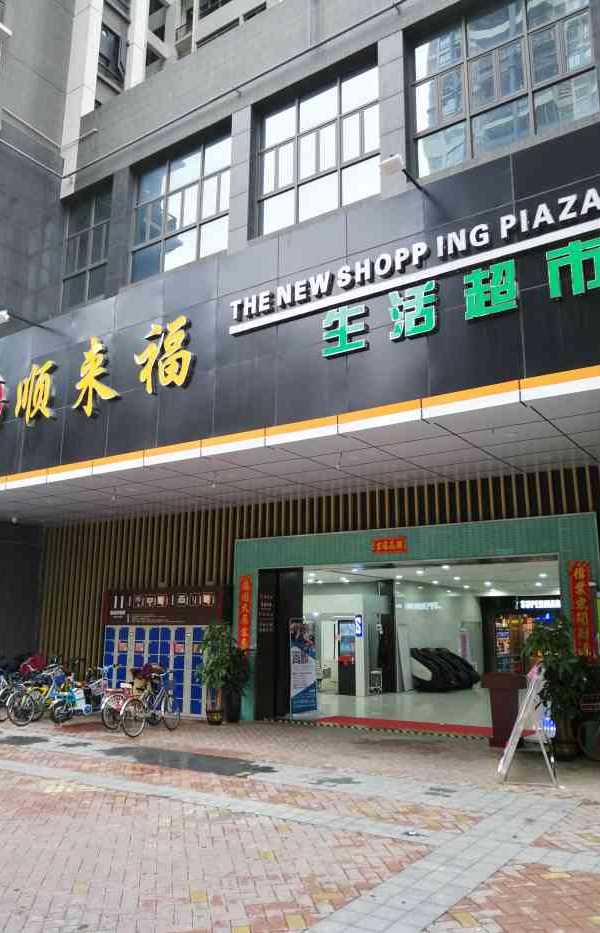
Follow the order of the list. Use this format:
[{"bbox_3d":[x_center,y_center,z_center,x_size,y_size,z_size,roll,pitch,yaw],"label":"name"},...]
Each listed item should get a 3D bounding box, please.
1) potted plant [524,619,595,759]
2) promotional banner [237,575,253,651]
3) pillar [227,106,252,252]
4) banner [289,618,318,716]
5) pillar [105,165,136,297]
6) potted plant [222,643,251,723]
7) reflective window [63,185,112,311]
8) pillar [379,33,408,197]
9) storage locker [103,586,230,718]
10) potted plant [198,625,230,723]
[{"bbox_3d":[3.768,3.139,10.488,0.950,1.973,0.920,-8,-14,33],"label":"potted plant"},{"bbox_3d":[-1.106,2.941,14.652,0.320,1.480,0.030,-8,-14,33],"label":"promotional banner"},{"bbox_3d":[-1.262,-6.750,17.153,0.550,3.520,0.500,-8,-14,33],"label":"pillar"},{"bbox_3d":[0.105,4.101,14.833,0.820,1.923,0.100,9,-15,-37],"label":"banner"},{"bbox_3d":[-4.637,-6.264,19.394,0.620,3.520,0.500,-8,-14,33],"label":"pillar"},{"bbox_3d":[-1.239,4.215,14.202,0.540,1.441,0.530,0,-12,0],"label":"potted plant"},{"bbox_3d":[-5.917,-6.127,20.550,2.250,3.300,0.150,-8,-14,33],"label":"reflective window"},{"bbox_3d":[1.989,-7.217,14.995,0.530,3.520,0.500,-8,-14,33],"label":"pillar"},{"bbox_3d":[-2.817,3.916,15.632,3.440,2.630,0.470,-8,-14,33],"label":"storage locker"},{"bbox_3d":[-1.650,3.984,14.042,0.600,1.828,0.580,0,-12,0],"label":"potted plant"}]

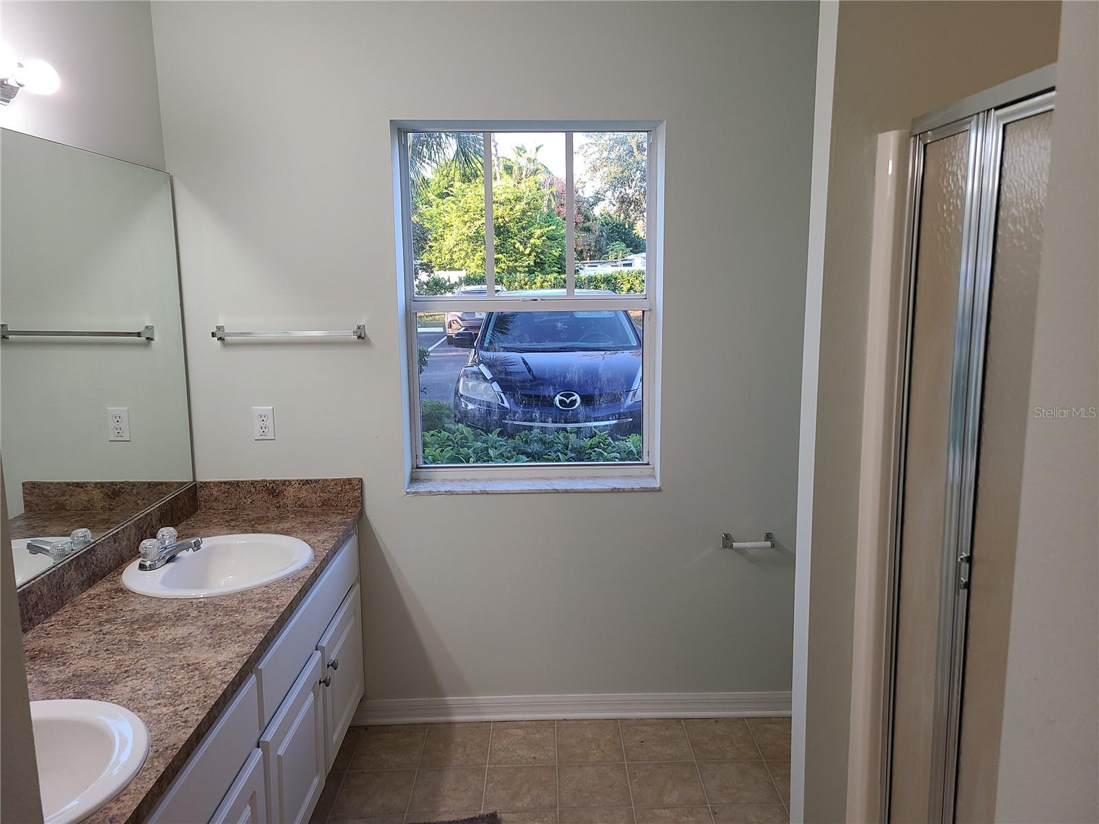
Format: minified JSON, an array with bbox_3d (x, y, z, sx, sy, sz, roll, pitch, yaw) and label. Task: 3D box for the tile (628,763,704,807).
[{"bbox_3d":[0.369,1.182,2.613,0.229,0.010,0.229,-1,10,0],"label":"tile"}]

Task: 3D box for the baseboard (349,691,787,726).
[{"bbox_3d":[0.088,1.071,2.978,1.623,0.090,0.015,-1,10,0],"label":"baseboard"}]

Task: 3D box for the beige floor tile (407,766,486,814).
[{"bbox_3d":[-0.317,1.195,2.607,0.229,0.010,0.229,-1,10,0],"label":"beige floor tile"}]

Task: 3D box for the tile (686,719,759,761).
[{"bbox_3d":[0.595,1.139,2.840,0.229,0.010,0.229,-1,10,0],"label":"tile"}]

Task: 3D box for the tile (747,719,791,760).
[{"bbox_3d":[0.817,1.130,2.847,0.217,0.010,0.240,-1,10,0],"label":"tile"}]

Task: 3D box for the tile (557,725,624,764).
[{"bbox_3d":[0.138,1.148,2.836,0.229,0.010,0.229,-1,10,0],"label":"tile"}]

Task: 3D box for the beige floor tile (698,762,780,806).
[{"bbox_3d":[0.597,1.178,2.615,0.229,0.010,0.229,-1,10,0],"label":"beige floor tile"}]

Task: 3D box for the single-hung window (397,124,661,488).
[{"bbox_3d":[-0.063,-0.353,2.864,0.882,1.223,0.100,-1,10,0],"label":"single-hung window"}]

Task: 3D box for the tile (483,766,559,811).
[{"bbox_3d":[-0.089,1.193,2.609,0.229,0.010,0.229,-1,10,0],"label":"tile"}]

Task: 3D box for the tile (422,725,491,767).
[{"bbox_3d":[-0.320,1.156,2.837,0.229,0.010,0.240,-1,10,0],"label":"tile"}]

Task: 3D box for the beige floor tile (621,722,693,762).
[{"bbox_3d":[0.365,1.140,2.843,0.229,0.010,0.240,-1,10,0],"label":"beige floor tile"}]

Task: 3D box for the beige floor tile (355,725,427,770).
[{"bbox_3d":[-0.548,1.161,2.830,0.229,0.010,0.229,-1,10,0],"label":"beige floor tile"}]

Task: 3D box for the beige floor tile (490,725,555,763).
[{"bbox_3d":[-0.092,1.151,2.839,0.229,0.010,0.240,-1,10,0],"label":"beige floor tile"}]

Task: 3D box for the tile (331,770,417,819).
[{"bbox_3d":[-0.546,1.203,2.605,0.229,0.010,0.229,-1,10,0],"label":"tile"}]

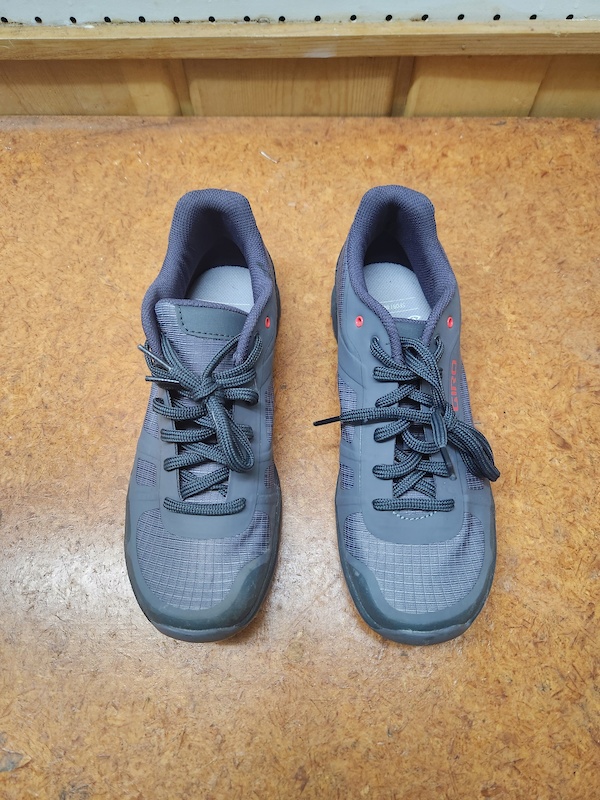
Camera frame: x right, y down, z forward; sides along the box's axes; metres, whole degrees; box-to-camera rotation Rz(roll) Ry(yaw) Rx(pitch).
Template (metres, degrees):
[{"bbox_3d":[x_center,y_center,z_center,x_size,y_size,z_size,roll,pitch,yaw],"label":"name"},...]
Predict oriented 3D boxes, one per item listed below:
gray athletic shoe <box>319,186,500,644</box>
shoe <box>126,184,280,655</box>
[{"bbox_3d":[0.072,-0.002,0.345,0.103,0.103,0.291,-1,63,0],"label":"gray athletic shoe"},{"bbox_3d":[-0.062,-0.003,0.345,0.102,0.106,0.291,-1,63,1],"label":"shoe"}]

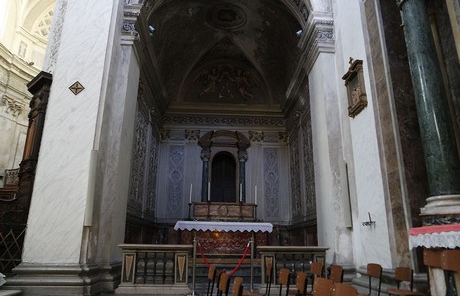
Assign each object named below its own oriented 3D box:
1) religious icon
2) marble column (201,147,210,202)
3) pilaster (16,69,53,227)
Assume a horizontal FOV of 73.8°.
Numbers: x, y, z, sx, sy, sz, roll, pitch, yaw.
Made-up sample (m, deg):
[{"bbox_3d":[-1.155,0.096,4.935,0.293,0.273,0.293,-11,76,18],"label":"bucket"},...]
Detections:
[{"bbox_3d":[2.278,-1.125,5.597,0.130,1.170,0.590,1,-14,-2],"label":"religious icon"},{"bbox_3d":[-0.817,0.845,10.303,0.320,1.884,0.320,1,-14,-1],"label":"marble column"},{"bbox_3d":[-4.173,0.057,6.553,0.820,3.225,0.360,-13,-19,42],"label":"pilaster"}]

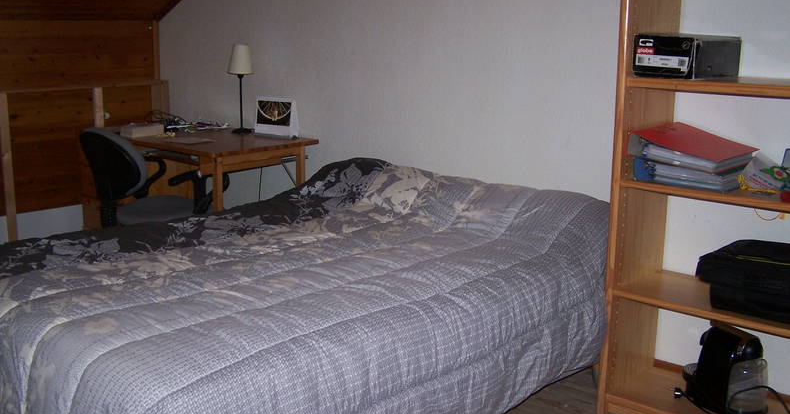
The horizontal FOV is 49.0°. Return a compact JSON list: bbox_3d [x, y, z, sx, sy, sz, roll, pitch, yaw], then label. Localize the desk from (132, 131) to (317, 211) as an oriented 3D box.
[{"bbox_3d":[-0.982,0.016,4.281,1.170,0.737,0.597,11,16,41],"label":"desk"}]

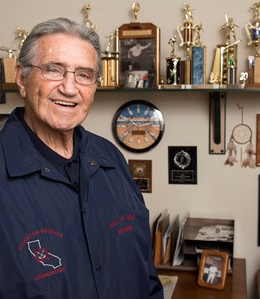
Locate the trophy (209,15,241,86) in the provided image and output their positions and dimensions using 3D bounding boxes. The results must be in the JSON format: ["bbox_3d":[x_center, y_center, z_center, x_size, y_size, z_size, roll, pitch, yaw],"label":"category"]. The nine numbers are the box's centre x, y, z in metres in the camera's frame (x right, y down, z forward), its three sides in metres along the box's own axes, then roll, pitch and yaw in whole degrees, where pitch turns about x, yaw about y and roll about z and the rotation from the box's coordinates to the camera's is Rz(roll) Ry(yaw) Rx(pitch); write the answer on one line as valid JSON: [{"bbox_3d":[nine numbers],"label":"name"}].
[{"bbox_3d":[0.464,-0.478,2.373,0.147,0.340,0.085,0,5,10],"label":"trophy"}]

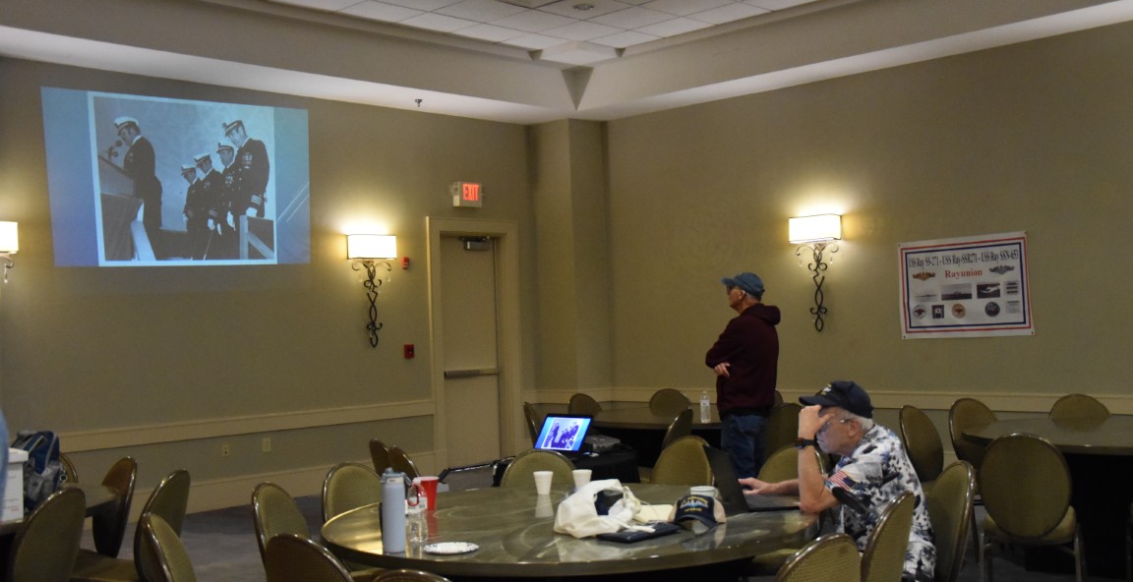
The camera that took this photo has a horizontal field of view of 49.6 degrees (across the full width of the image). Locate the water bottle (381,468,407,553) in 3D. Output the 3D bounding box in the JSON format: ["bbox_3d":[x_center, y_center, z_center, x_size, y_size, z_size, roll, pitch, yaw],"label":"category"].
[{"bbox_3d":[-0.554,0.702,3.935,0.080,0.268,0.077,-2,-1,-8],"label":"water bottle"}]

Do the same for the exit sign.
[{"bbox_3d":[-1.007,-0.981,12.554,0.095,0.262,0.325,-4,-2,44],"label":"exit sign"}]

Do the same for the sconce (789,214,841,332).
[{"bbox_3d":[2.279,-0.153,11.142,0.460,1.060,0.150,-4,-2,44],"label":"sconce"}]

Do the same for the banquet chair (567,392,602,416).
[{"bbox_3d":[0.306,1.323,10.553,0.470,0.890,0.610,-1,-2,-37],"label":"banquet chair"}]

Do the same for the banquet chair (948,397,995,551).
[{"bbox_3d":[2.836,1.161,8.041,0.470,0.890,0.610,-1,-2,-25],"label":"banquet chair"}]

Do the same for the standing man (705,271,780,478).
[{"bbox_3d":[1.186,0.774,8.130,0.420,1.785,0.540,-3,-2,24],"label":"standing man"}]

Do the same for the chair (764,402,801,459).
[{"bbox_3d":[1.431,1.194,8.444,0.455,0.875,0.550,-1,-2,-25],"label":"chair"}]

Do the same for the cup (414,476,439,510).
[{"bbox_3d":[-0.536,0.782,4.735,0.095,0.120,0.095,-2,-2,-7],"label":"cup"}]

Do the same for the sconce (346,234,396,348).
[{"bbox_3d":[-1.806,0.004,11.476,0.130,1.057,0.480,-3,-2,44],"label":"sconce"}]

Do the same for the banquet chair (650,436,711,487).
[{"bbox_3d":[0.453,1.152,5.899,0.460,0.865,0.560,-4,-2,42],"label":"banquet chair"}]

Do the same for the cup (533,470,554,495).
[{"bbox_3d":[-0.097,0.819,5.224,0.081,0.091,0.081,-2,-2,0],"label":"cup"}]

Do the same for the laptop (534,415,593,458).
[{"bbox_3d":[-0.096,0.806,6.811,0.365,0.225,0.365,-4,-2,44],"label":"laptop"}]

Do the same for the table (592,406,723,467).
[{"bbox_3d":[1.028,1.289,9.145,1.800,0.750,1.800,-3,-2,44],"label":"table"}]

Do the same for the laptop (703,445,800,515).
[{"bbox_3d":[0.714,0.703,4.663,0.295,0.220,0.325,-2,-1,-12],"label":"laptop"}]

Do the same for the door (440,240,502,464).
[{"bbox_3d":[-0.979,0.619,12.533,0.060,2.390,0.840,-3,-2,44],"label":"door"}]

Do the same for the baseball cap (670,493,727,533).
[{"bbox_3d":[0.445,0.733,4.127,0.185,0.108,0.265,-3,-2,15],"label":"baseball cap"}]

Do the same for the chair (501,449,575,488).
[{"bbox_3d":[-0.070,1.159,5.447,0.460,0.865,0.560,-2,-2,-9],"label":"chair"}]

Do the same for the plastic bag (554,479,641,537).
[{"bbox_3d":[0.099,0.715,4.071,0.300,0.166,0.240,-2,-2,1],"label":"plastic bag"}]

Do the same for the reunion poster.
[{"bbox_3d":[3.438,-0.029,10.643,1.185,0.870,0.015,-4,-2,44],"label":"reunion poster"}]

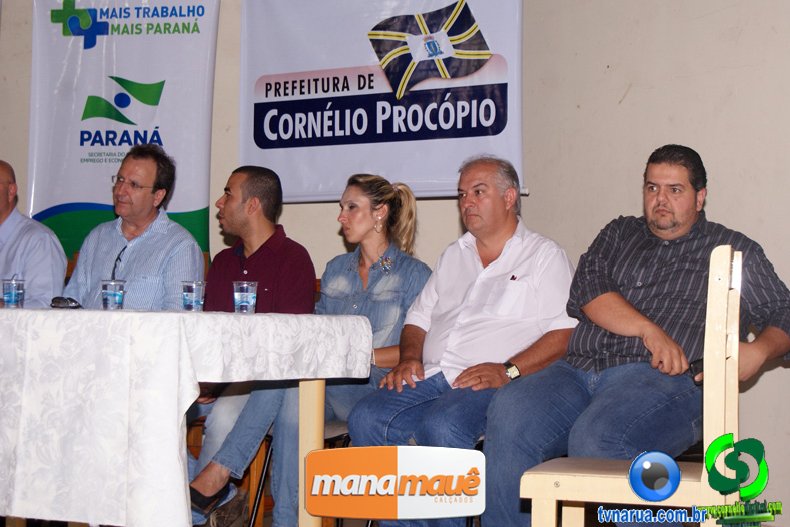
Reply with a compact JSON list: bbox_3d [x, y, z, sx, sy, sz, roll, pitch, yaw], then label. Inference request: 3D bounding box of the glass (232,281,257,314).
[{"bbox_3d":[-0.425,0.098,4.670,0.070,0.090,0.070,0,0,0],"label":"glass"}]

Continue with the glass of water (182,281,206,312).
[{"bbox_3d":[-0.590,0.099,4.850,0.070,0.090,0.070,0,0,0],"label":"glass of water"}]

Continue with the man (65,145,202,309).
[{"bbox_3d":[-0.920,0.255,5.180,0.540,1.290,0.780,0,0,28],"label":"man"}]

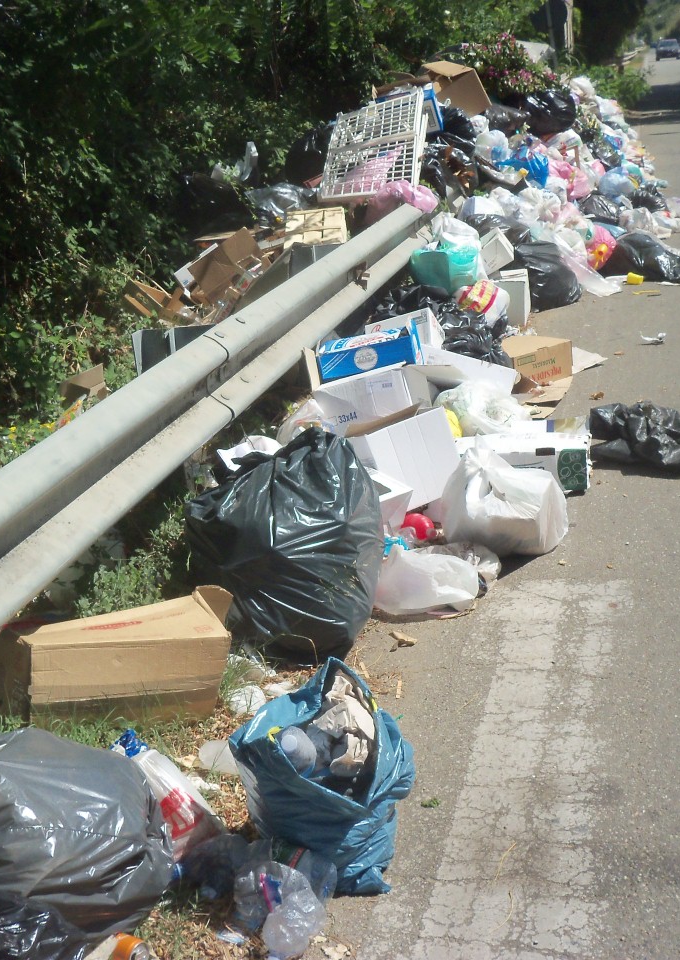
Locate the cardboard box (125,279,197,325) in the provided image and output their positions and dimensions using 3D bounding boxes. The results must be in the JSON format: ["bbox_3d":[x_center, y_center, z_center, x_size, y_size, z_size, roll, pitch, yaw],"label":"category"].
[{"bbox_3d":[-0.914,-0.909,6.400,0.400,0.200,0.300,18,20,26],"label":"cardboard box"}]

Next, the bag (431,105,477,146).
[{"bbox_3d":[0.903,-2.804,10.000,0.420,0.350,0.400,1,19,14],"label":"bag"}]

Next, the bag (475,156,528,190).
[{"bbox_3d":[1.318,-2.495,10.200,0.410,0.270,0.340,-6,18,0],"label":"bag"}]

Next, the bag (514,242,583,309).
[{"bbox_3d":[1.312,-1.299,7.950,0.450,0.380,0.420,-5,18,2],"label":"bag"}]

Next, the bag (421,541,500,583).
[{"bbox_3d":[0.370,0.250,3.890,0.260,0.120,0.220,1,19,14],"label":"bag"}]

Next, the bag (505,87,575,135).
[{"bbox_3d":[2.013,-3.654,12.500,0.660,0.450,0.500,-5,18,2],"label":"bag"}]

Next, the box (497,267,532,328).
[{"bbox_3d":[1.042,-1.086,7.559,0.200,0.265,0.320,1,19,13],"label":"box"}]

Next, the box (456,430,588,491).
[{"bbox_3d":[0.680,-0.065,4.757,0.500,0.155,0.220,-2,19,6],"label":"box"}]

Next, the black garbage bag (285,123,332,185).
[{"bbox_3d":[-0.211,-2.589,10.000,0.460,0.480,0.460,-6,18,0],"label":"black garbage bag"}]

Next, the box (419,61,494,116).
[{"bbox_3d":[1.004,-3.404,11.134,0.385,0.365,0.560,-34,28,-1],"label":"box"}]

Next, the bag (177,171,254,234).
[{"bbox_3d":[-0.921,-2.045,9.300,0.520,0.420,0.450,-6,18,0],"label":"bag"}]

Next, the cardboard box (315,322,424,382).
[{"bbox_3d":[0.130,-0.583,5.750,0.430,0.155,0.270,-11,14,2],"label":"cardboard box"}]

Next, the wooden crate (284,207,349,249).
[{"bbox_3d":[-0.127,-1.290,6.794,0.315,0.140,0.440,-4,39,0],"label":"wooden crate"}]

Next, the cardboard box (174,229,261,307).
[{"bbox_3d":[-0.623,-1.099,6.500,0.440,0.370,0.360,8,22,33],"label":"cardboard box"}]

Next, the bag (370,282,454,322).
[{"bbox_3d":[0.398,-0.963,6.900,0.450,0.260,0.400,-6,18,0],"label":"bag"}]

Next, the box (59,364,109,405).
[{"bbox_3d":[-1.102,-0.393,5.400,0.260,0.220,0.220,8,22,33],"label":"box"}]

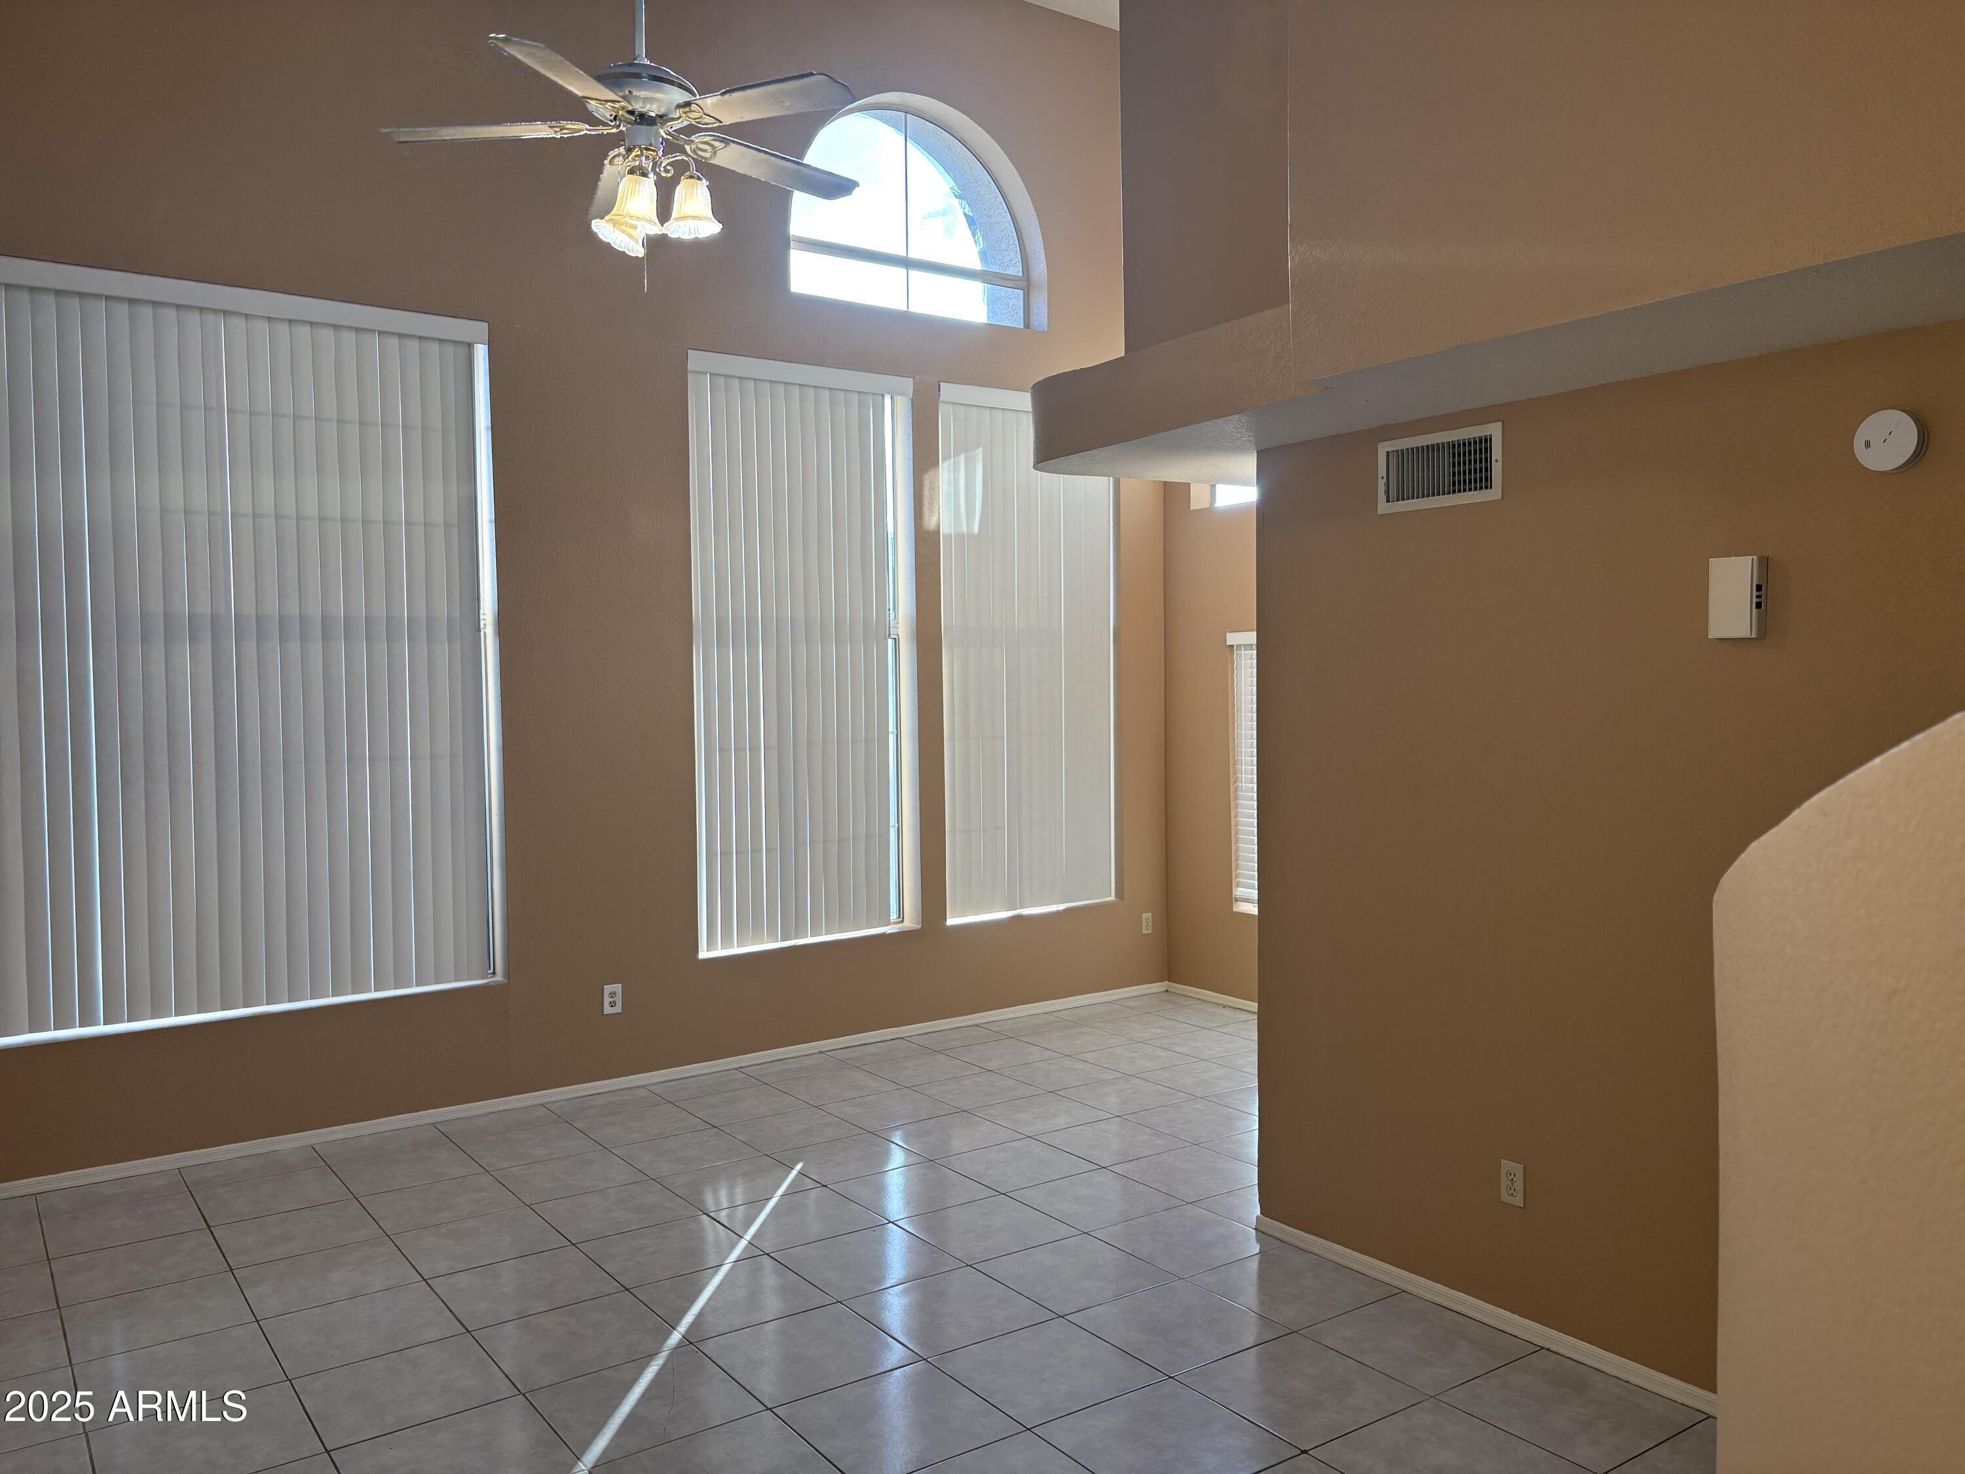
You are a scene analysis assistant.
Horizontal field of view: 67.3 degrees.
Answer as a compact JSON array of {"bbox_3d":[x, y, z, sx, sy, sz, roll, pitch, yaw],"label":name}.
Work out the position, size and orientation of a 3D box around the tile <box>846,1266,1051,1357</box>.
[{"bbox_3d":[-0.092,1.604,4.121,0.447,0.010,0.447,-2,2,-35],"label":"tile"}]

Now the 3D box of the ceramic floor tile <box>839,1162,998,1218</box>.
[{"bbox_3d":[-0.244,1.589,5.172,0.447,0.010,0.447,-2,2,-35],"label":"ceramic floor tile"}]

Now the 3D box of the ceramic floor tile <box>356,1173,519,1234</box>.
[{"bbox_3d":[-1.849,1.599,5.069,0.443,0.010,0.443,-2,2,-35],"label":"ceramic floor tile"}]

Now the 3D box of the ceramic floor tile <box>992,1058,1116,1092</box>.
[{"bbox_3d":[0.339,1.515,6.628,0.447,0.010,0.447,-2,2,-35],"label":"ceramic floor tile"}]

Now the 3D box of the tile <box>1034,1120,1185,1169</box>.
[{"bbox_3d":[0.496,1.558,5.665,0.448,0.010,0.448,-2,2,-35],"label":"tile"}]

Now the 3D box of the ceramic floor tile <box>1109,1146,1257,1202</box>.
[{"bbox_3d":[0.751,1.552,5.248,0.443,0.010,0.443,-2,2,-35],"label":"ceramic floor tile"}]

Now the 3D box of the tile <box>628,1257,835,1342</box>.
[{"bbox_3d":[-0.715,1.609,4.225,0.443,0.010,0.443,-2,2,-35],"label":"tile"}]

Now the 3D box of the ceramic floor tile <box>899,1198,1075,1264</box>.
[{"bbox_3d":[0.016,1.598,4.802,0.447,0.010,0.447,-2,2,-35],"label":"ceramic floor tile"}]

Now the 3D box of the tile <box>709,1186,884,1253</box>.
[{"bbox_3d":[-0.614,1.603,4.912,0.447,0.010,0.447,-2,2,-35],"label":"tile"}]

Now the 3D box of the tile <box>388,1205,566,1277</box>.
[{"bbox_3d":[-1.593,1.607,4.702,0.443,0.010,0.443,-2,2,-35],"label":"tile"}]

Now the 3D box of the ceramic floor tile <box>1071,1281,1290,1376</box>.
[{"bbox_3d":[0.530,1.596,4.004,0.443,0.010,0.443,-2,2,-35],"label":"ceramic floor tile"}]

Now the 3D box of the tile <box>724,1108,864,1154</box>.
[{"bbox_3d":[-0.763,1.557,5.851,0.447,0.010,0.447,-2,2,-35],"label":"tile"}]

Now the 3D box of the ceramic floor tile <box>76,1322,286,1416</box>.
[{"bbox_3d":[-2.091,1.657,3.847,0.448,0.010,0.448,-2,2,-35],"label":"ceramic floor tile"}]

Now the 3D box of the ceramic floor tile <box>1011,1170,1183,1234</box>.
[{"bbox_3d":[0.385,1.566,4.992,0.443,0.010,0.443,-2,2,-35],"label":"ceramic floor tile"}]

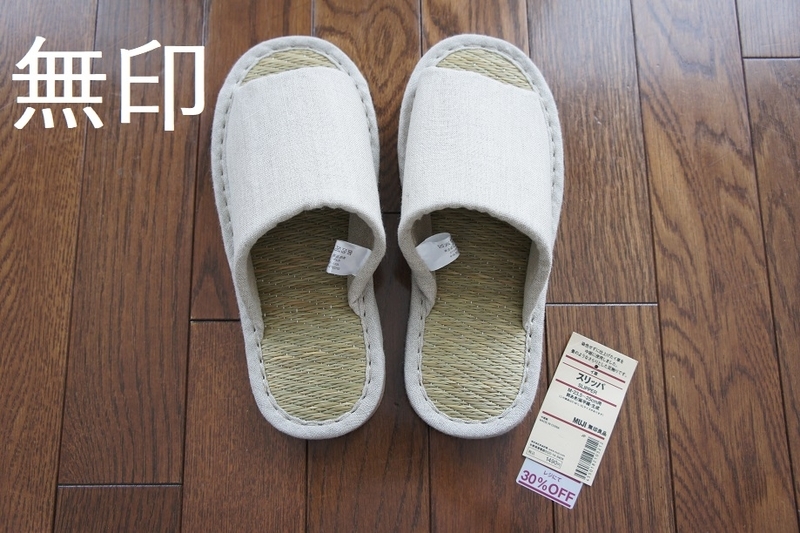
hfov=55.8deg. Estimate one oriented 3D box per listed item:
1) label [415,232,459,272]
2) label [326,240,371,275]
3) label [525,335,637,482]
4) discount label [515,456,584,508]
[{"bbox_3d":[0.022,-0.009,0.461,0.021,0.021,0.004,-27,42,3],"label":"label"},{"bbox_3d":[-0.031,-0.005,0.460,0.021,0.003,0.021,18,114,-4],"label":"label"},{"bbox_3d":[0.115,0.089,0.478,0.045,0.001,0.085,24,78,4],"label":"label"},{"bbox_3d":[0.093,0.133,0.468,0.038,0.001,0.019,24,78,4],"label":"discount label"}]

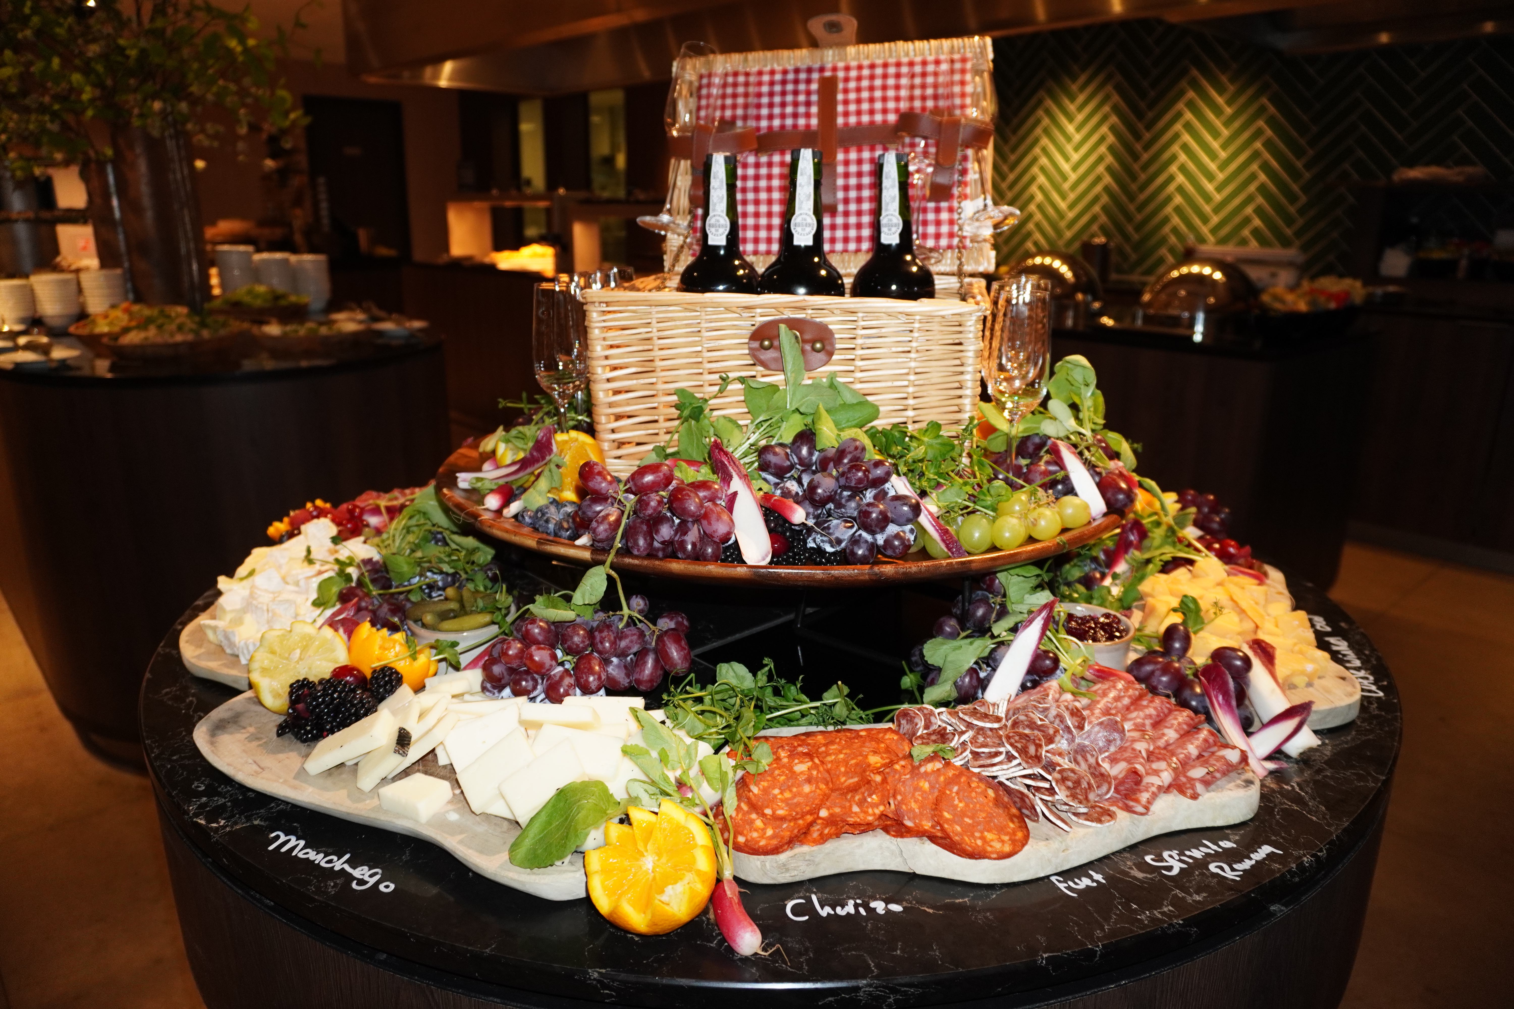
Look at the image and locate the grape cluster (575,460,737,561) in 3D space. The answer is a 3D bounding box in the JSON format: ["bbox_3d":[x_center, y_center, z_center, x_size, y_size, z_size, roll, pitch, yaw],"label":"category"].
[{"bbox_3d":[-0.078,0.004,0.781,0.122,0.069,0.089,5,18,14],"label":"grape cluster"}]

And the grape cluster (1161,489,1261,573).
[{"bbox_3d":[0.439,0.025,0.984,0.088,0.073,0.089,3,18,10],"label":"grape cluster"}]

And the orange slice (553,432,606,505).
[{"bbox_3d":[-0.159,-0.033,0.878,0.055,0.062,0.044,-4,18,-14],"label":"orange slice"}]

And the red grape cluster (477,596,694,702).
[{"bbox_3d":[-0.130,0.111,0.771,0.162,0.067,0.099,-2,18,-8],"label":"red grape cluster"}]

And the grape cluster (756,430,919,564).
[{"bbox_3d":[0.061,-0.006,0.778,0.123,0.098,0.089,0,18,0],"label":"grape cluster"}]

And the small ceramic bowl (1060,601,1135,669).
[{"bbox_3d":[0.252,0.104,0.769,0.068,0.042,0.068,0,18,0],"label":"small ceramic bowl"}]

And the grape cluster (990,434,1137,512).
[{"bbox_3d":[0.267,-0.025,0.886,0.124,0.068,0.089,-6,19,-19],"label":"grape cluster"}]

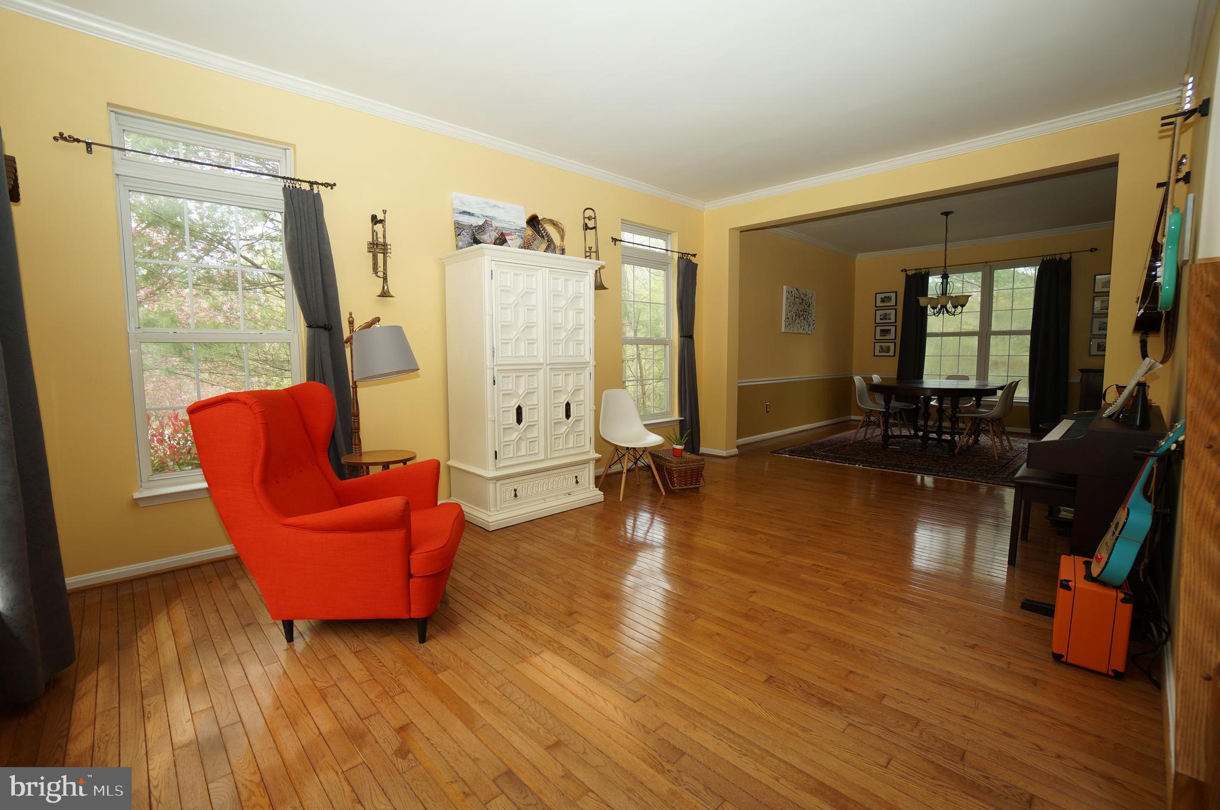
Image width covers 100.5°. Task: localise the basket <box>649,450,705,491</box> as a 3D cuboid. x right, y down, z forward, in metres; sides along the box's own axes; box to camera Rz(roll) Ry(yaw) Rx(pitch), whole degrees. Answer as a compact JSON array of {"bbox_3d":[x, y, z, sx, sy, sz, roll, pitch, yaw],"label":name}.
[{"bbox_3d":[0.553,0.556,4.293,0.280,0.256,0.500,-2,6,-18],"label":"basket"}]

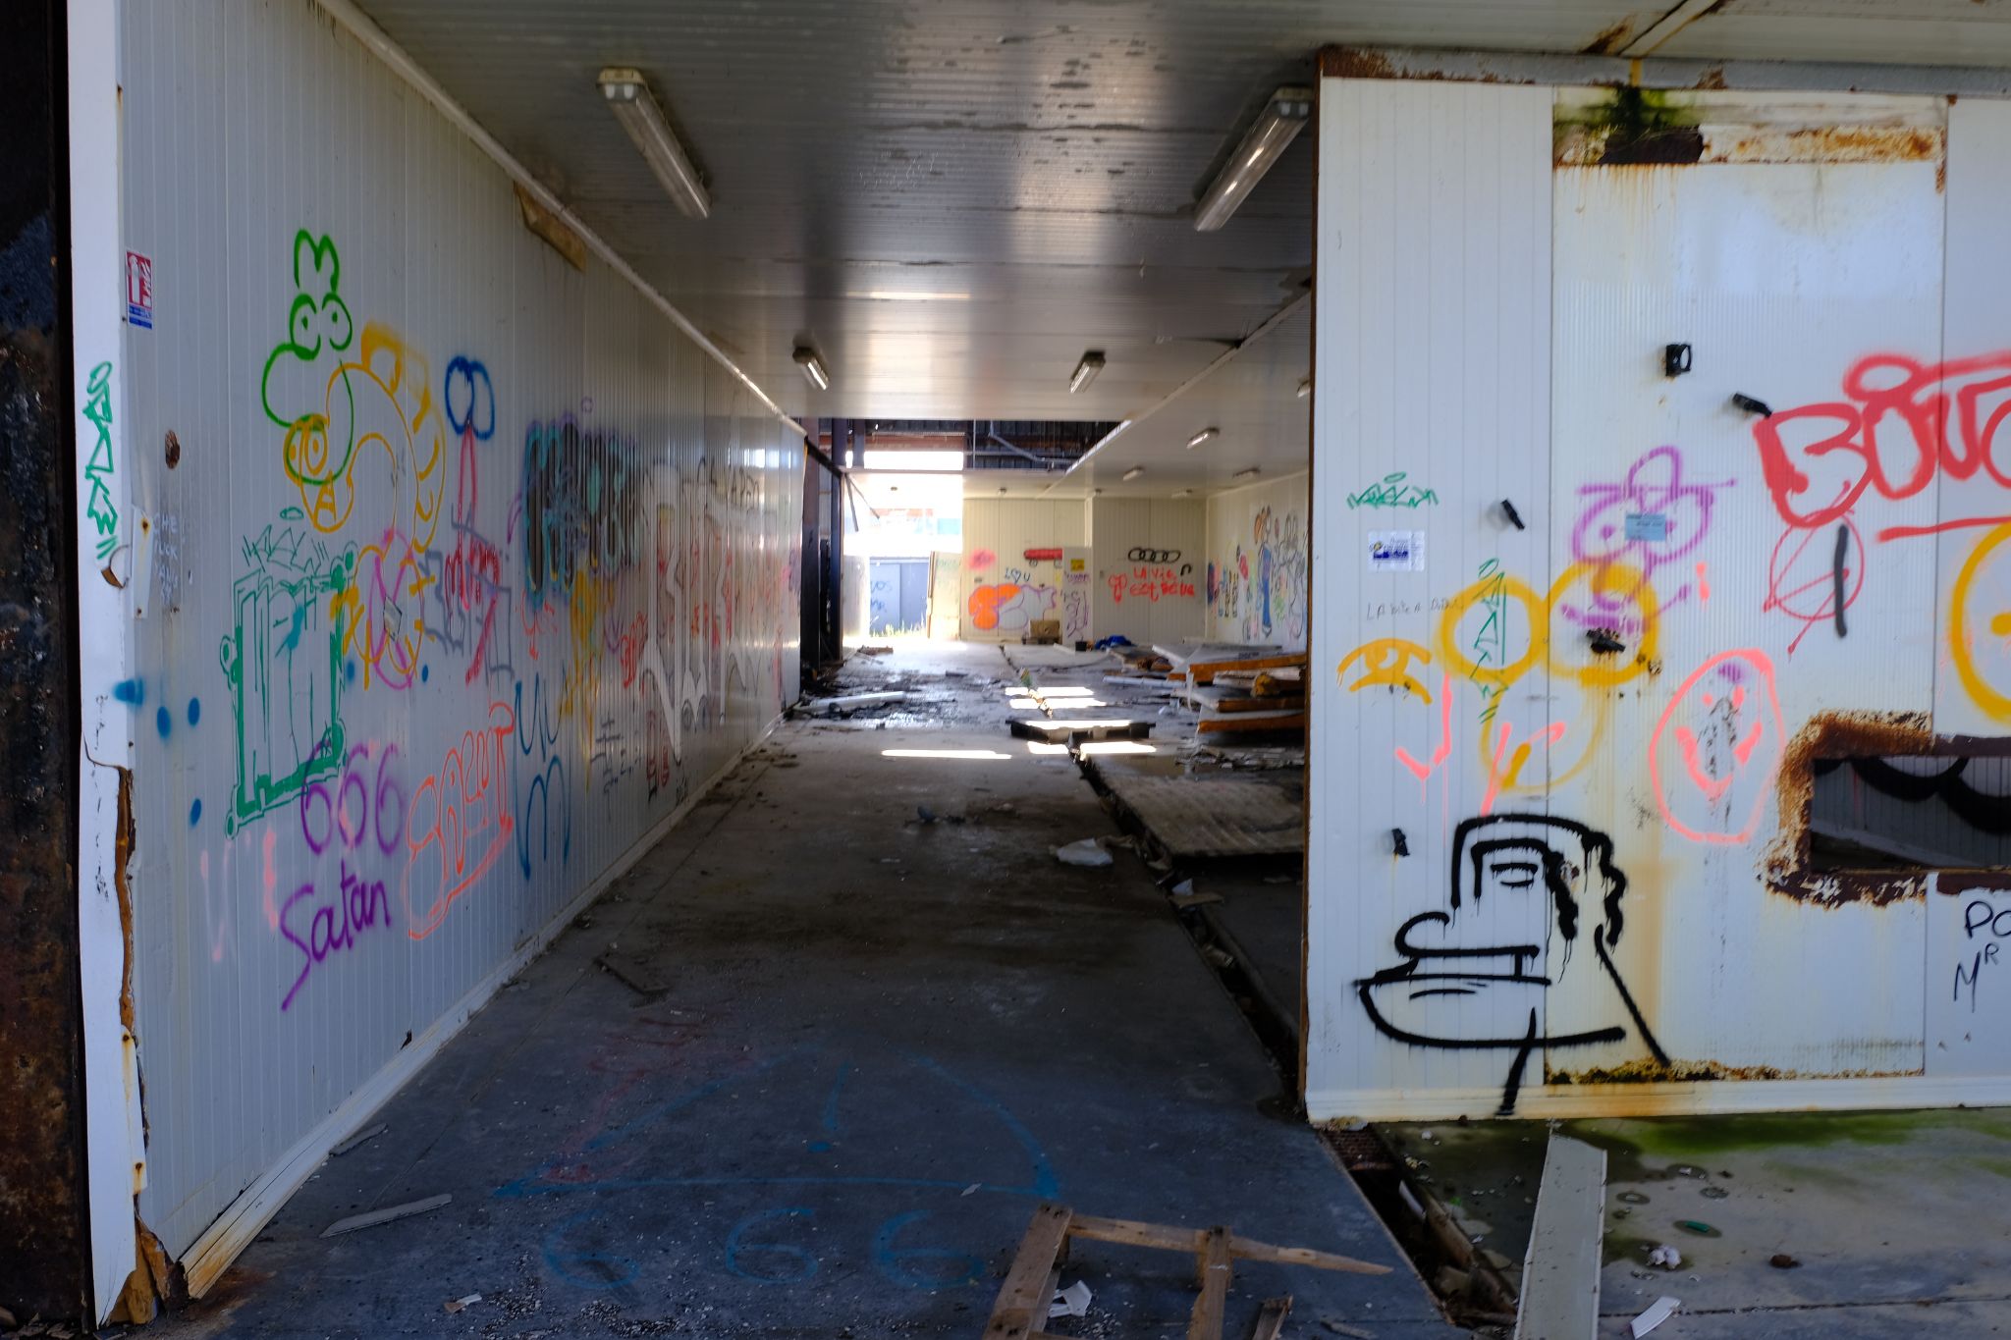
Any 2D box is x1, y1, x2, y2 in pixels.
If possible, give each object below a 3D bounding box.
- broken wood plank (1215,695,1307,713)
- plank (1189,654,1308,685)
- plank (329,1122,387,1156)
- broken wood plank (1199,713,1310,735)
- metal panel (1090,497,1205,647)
[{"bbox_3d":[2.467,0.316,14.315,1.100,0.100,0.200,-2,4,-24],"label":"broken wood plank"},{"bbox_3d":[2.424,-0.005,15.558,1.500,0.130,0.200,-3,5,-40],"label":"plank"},{"bbox_3d":[-1.779,1.293,4.150,0.037,0.015,0.210,2,4,20],"label":"plank"},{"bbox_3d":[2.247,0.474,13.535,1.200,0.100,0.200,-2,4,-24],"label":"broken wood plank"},{"bbox_3d":[2.847,-1.951,30.250,2.280,2.950,0.100,0,4,-2],"label":"metal panel"}]

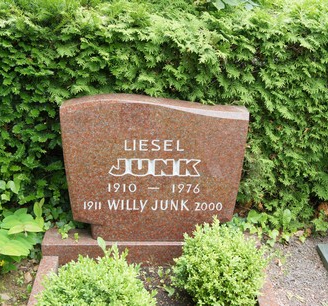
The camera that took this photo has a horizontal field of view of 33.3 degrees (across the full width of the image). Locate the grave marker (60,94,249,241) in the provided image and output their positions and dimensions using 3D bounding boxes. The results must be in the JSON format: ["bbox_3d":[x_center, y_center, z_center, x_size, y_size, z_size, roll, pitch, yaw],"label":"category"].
[{"bbox_3d":[-0.038,0.070,2.422,0.765,0.695,0.120,0,27,0],"label":"grave marker"}]

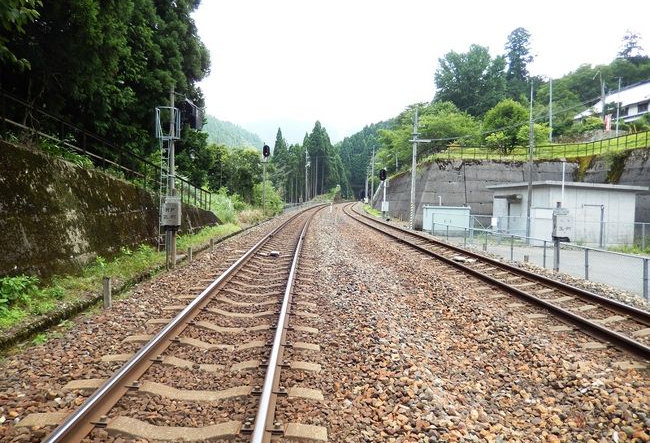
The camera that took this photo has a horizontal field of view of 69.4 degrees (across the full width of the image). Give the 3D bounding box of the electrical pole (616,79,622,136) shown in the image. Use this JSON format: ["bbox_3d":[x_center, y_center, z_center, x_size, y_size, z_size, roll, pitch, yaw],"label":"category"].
[{"bbox_3d":[30.593,-11.930,48.834,0.200,6.220,0.200,0,3,0],"label":"electrical pole"}]

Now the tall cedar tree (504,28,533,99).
[{"bbox_3d":[34.880,-27.362,84.594,5.200,15.260,5.200,0,3,0],"label":"tall cedar tree"}]

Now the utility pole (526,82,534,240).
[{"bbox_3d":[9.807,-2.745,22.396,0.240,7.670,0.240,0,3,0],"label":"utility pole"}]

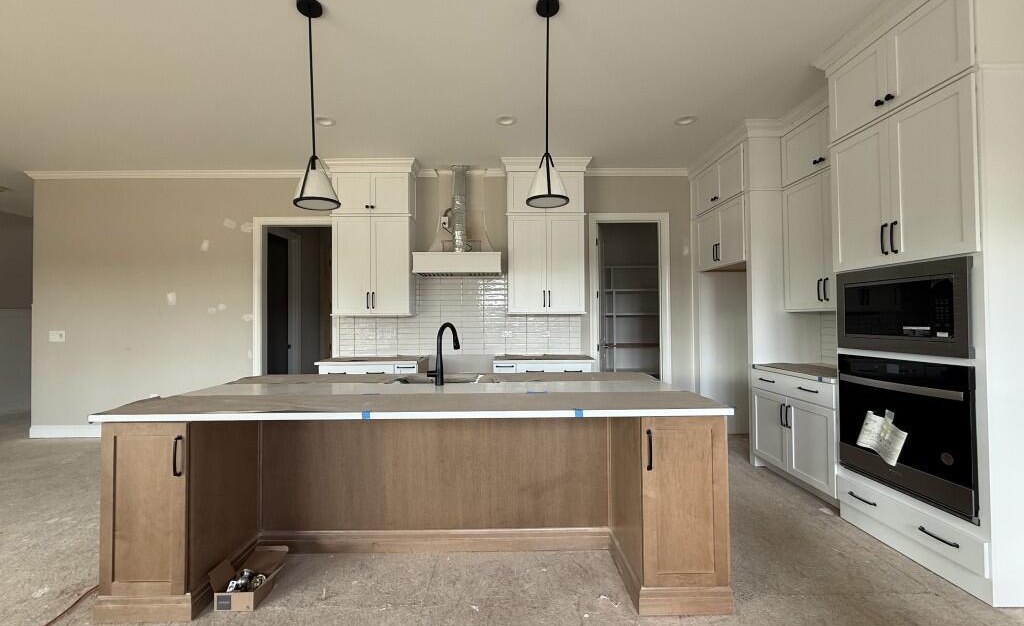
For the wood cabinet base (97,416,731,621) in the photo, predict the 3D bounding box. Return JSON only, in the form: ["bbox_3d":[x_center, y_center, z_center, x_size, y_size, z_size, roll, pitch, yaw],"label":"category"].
[{"bbox_3d":[-0.428,0.912,2.381,2.768,0.868,1.148,0,-1,-1],"label":"wood cabinet base"}]

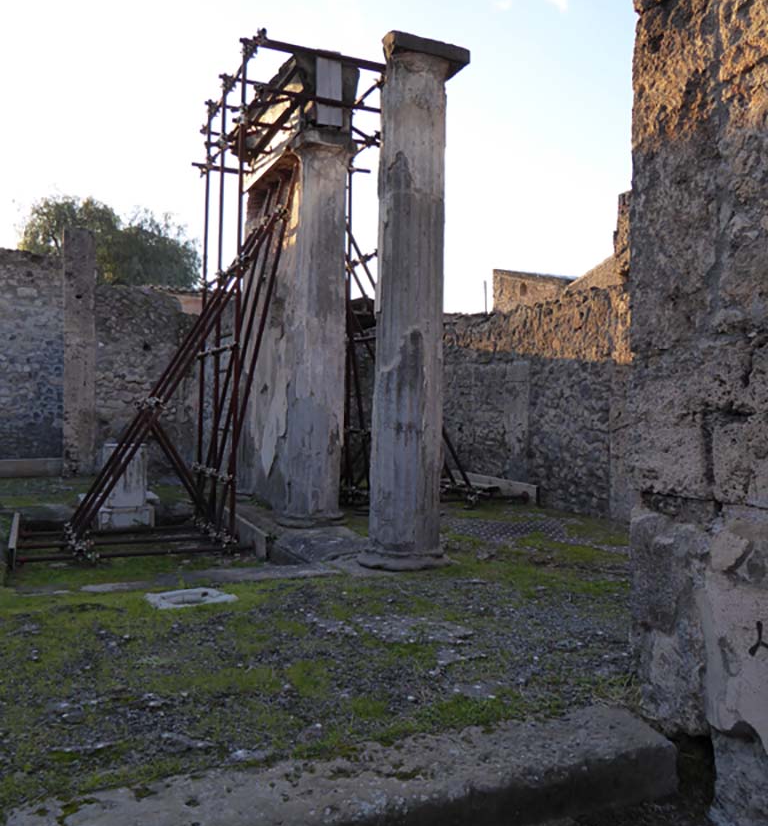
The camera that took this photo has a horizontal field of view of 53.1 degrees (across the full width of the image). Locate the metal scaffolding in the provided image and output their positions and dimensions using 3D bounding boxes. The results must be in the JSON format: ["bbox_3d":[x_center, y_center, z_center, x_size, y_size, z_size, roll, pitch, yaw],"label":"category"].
[{"bbox_3d":[-1.186,-1.309,9.025,5.580,5.480,2.200,1,-1,-27],"label":"metal scaffolding"}]

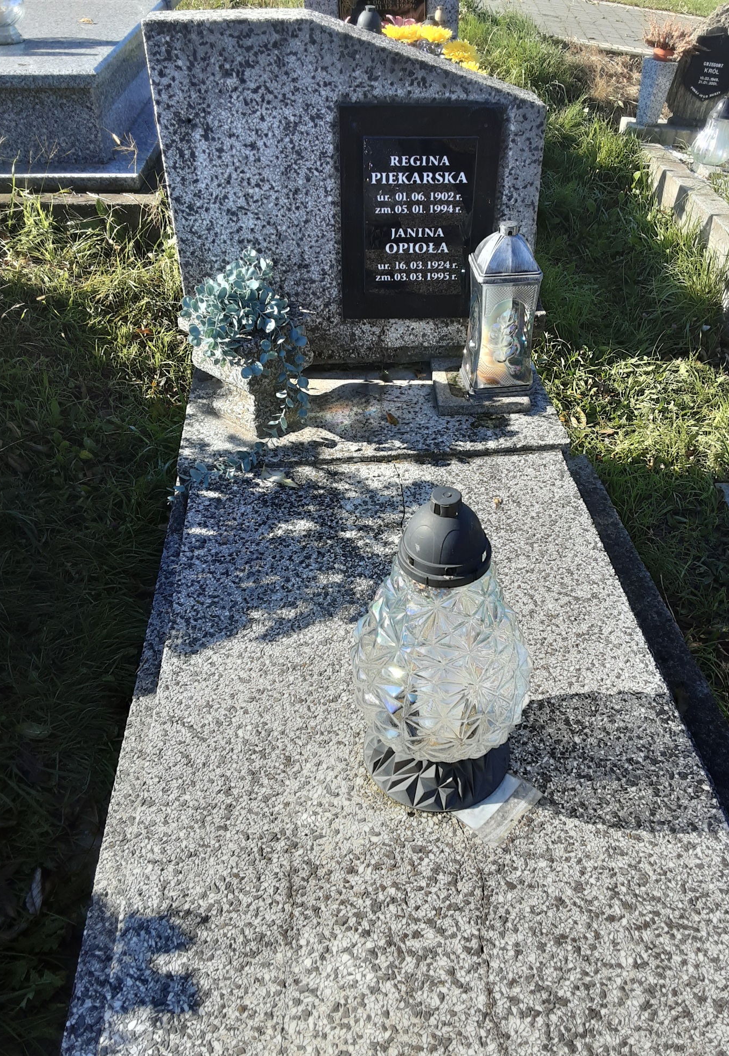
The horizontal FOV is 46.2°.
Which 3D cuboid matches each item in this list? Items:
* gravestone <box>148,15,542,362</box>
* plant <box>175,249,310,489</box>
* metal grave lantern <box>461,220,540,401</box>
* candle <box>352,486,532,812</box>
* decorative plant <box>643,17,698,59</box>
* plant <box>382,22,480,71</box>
[{"bbox_3d":[-0.022,-0.674,1.753,0.728,0.660,0.137,-2,36,-2],"label":"gravestone"},{"bbox_3d":[-0.221,-0.319,1.544,0.254,0.361,0.303,-2,36,-2],"label":"plant"},{"bbox_3d":[0.275,-0.443,1.688,0.133,0.318,0.131,-7,37,-9],"label":"metal grave lantern"},{"bbox_3d":[0.079,0.119,0.949,0.202,0.384,0.202,-2,36,-2],"label":"candle"},{"bbox_3d":[1.335,-2.145,3.779,0.254,0.186,0.234,-2,36,-2],"label":"decorative plant"},{"bbox_3d":[0.242,-1.706,3.127,0.371,0.264,0.274,-2,36,-2],"label":"plant"}]

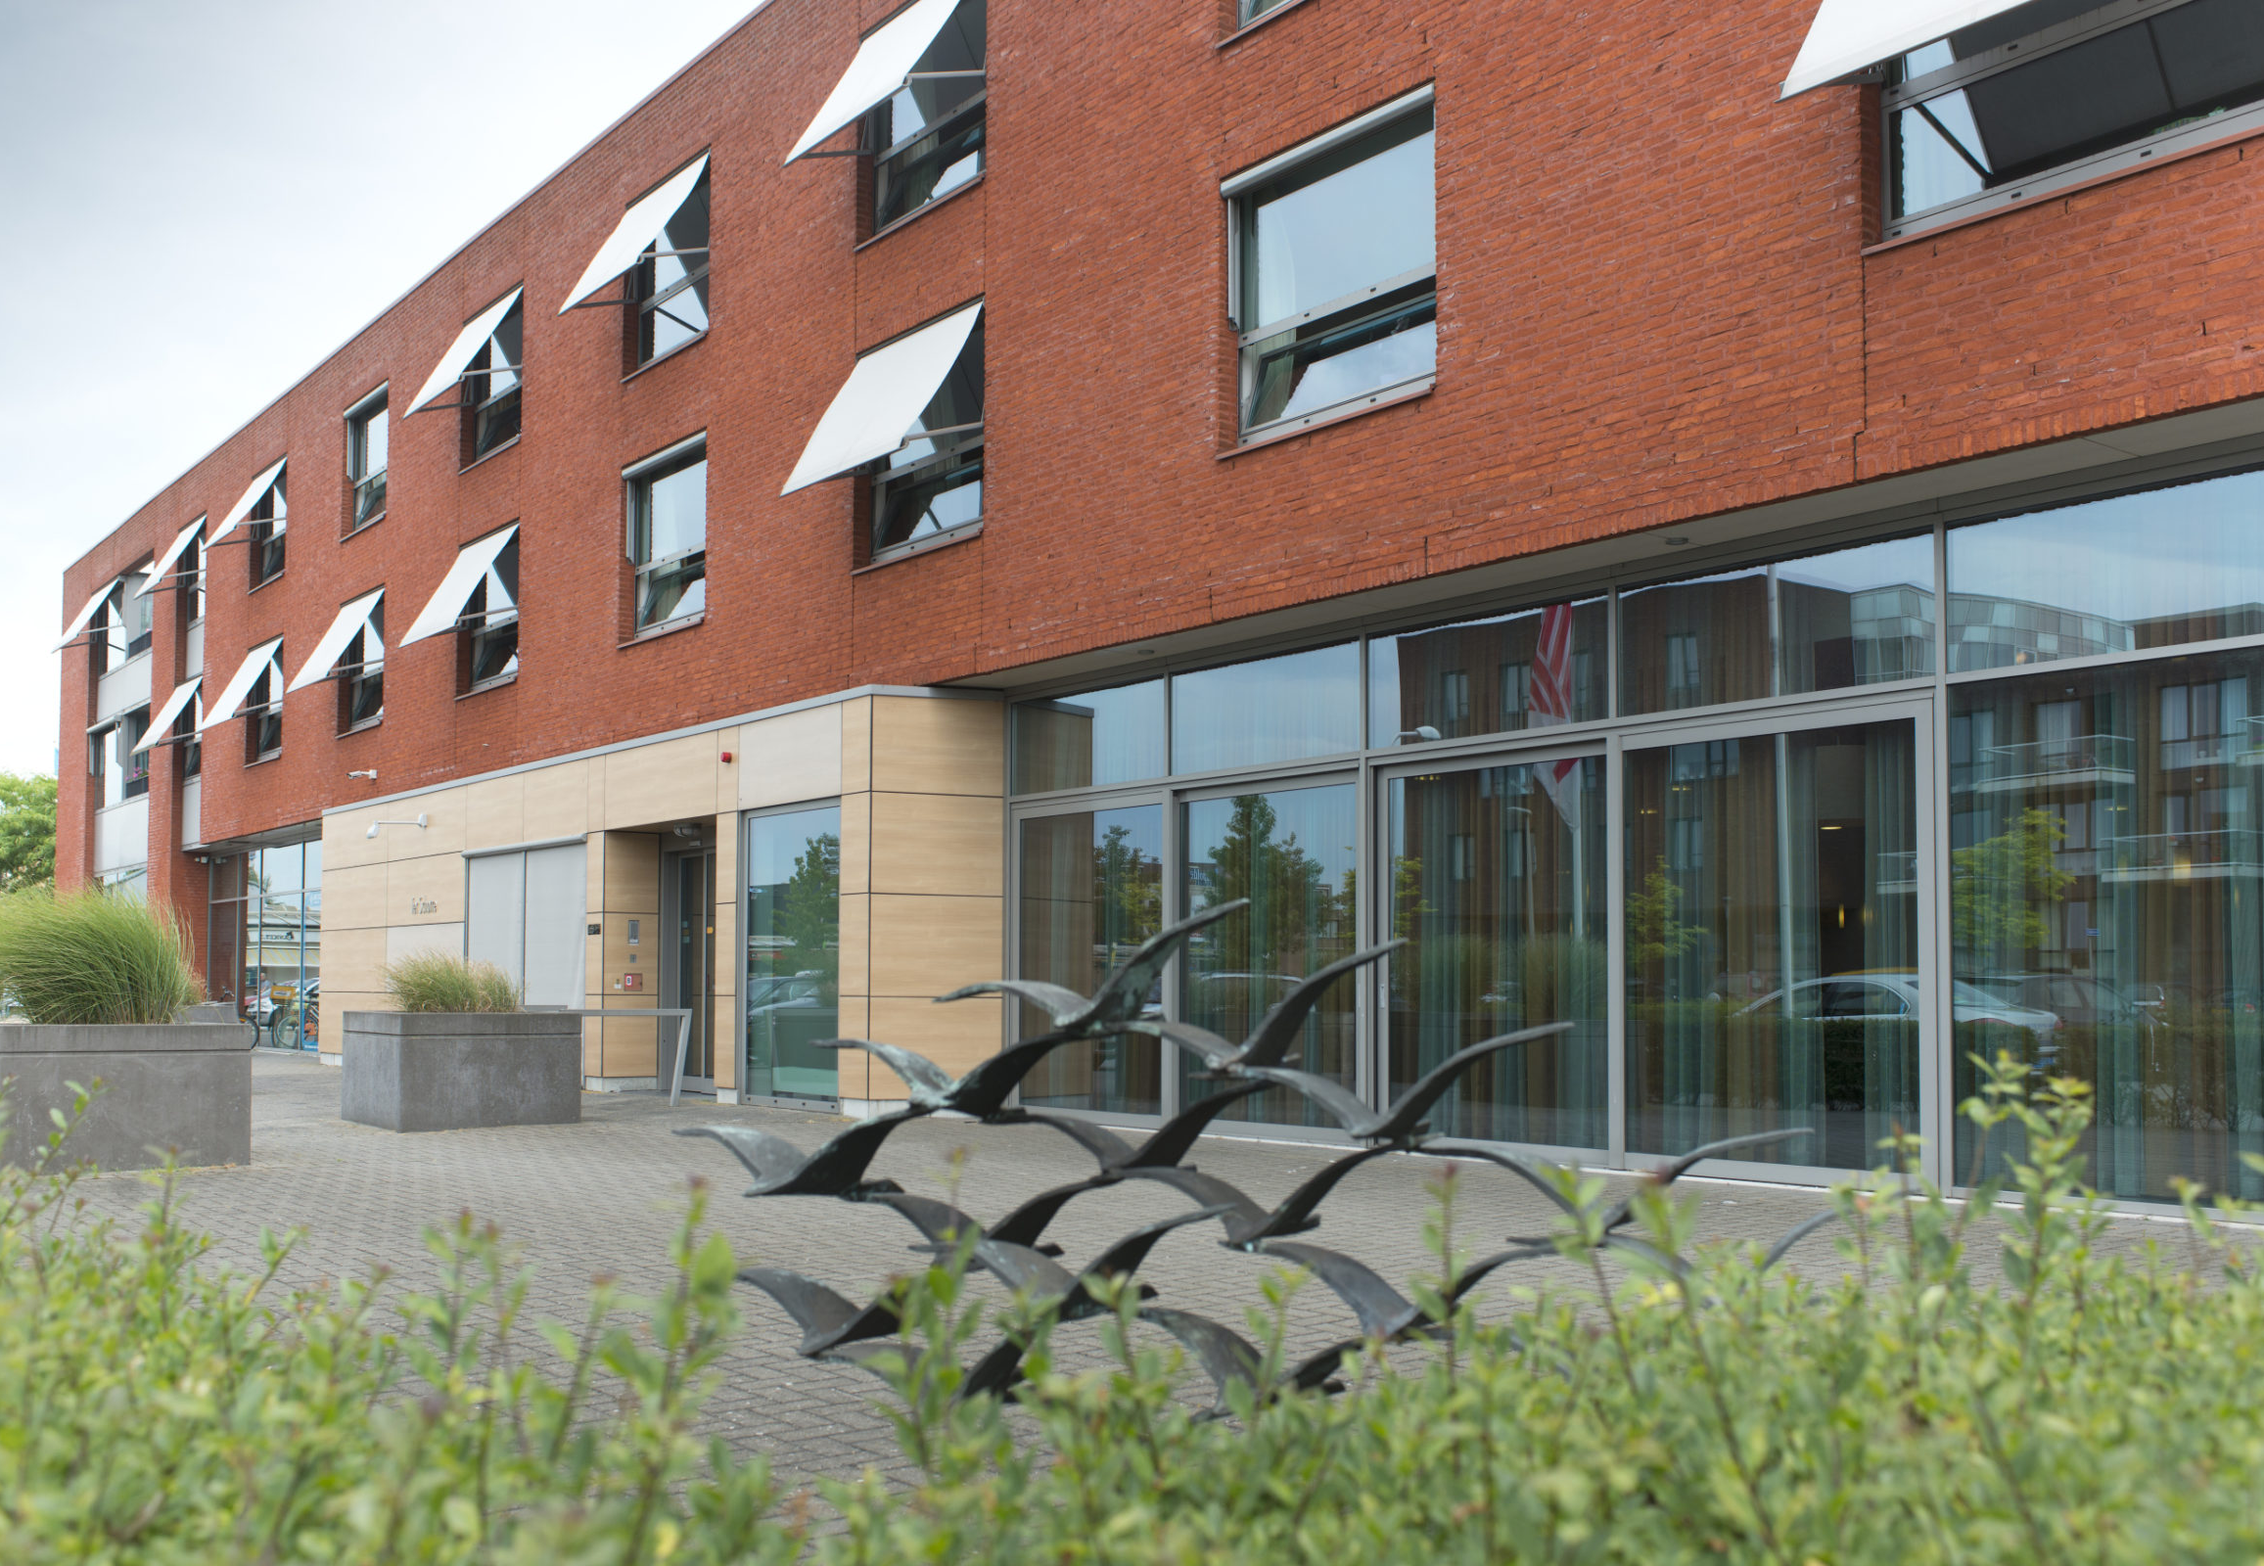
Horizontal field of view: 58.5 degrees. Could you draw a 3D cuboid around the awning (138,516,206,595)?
[{"bbox_3d":[-17.275,-4.040,36.319,0.735,1.290,1.920,4,-5,-38],"label":"awning"}]

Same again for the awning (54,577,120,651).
[{"bbox_3d":[-21.770,-3.442,42.056,0.735,1.290,2.600,4,-5,-38],"label":"awning"}]

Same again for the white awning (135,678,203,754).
[{"bbox_3d":[-17.280,-1.175,36.196,0.735,1.290,1.900,4,-5,-38],"label":"white awning"}]

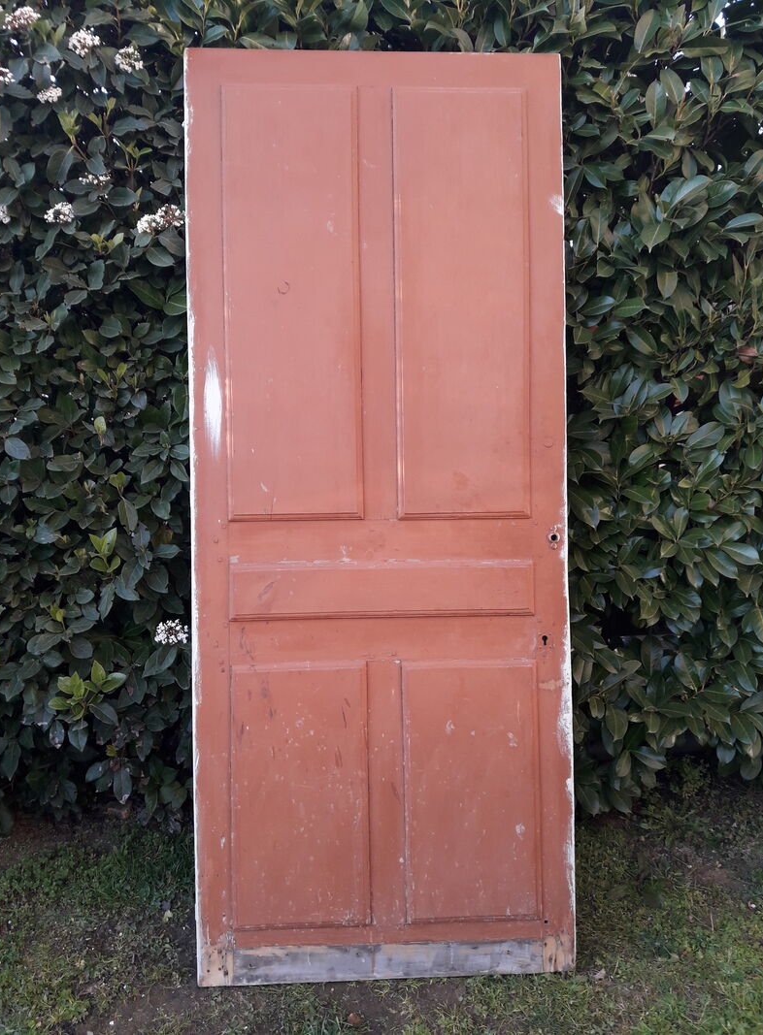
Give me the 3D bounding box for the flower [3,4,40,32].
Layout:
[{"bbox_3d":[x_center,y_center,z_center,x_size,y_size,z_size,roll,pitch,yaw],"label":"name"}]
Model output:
[{"bbox_3d":[-0.858,-1.192,2.000,0.090,0.061,0.080,-1,7,-3],"label":"flower"}]

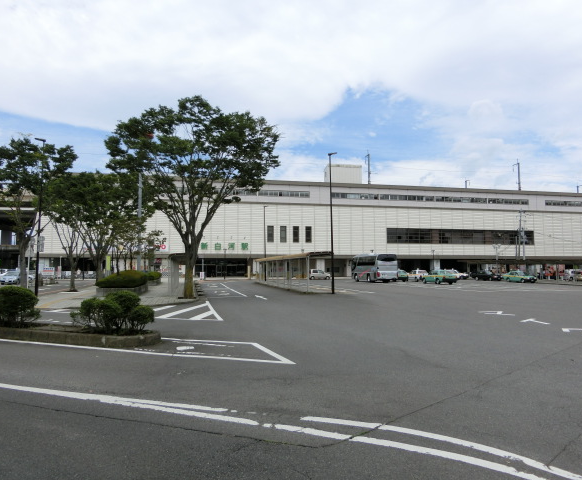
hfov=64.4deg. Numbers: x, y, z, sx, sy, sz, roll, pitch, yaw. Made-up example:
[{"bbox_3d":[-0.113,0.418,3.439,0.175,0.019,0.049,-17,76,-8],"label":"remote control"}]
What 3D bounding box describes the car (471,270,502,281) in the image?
[{"bbox_3d":[26.124,4.721,61.826,1.700,1.460,4.600,1,-4,-18],"label":"car"}]

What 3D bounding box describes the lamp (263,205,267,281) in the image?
[{"bbox_3d":[-2.867,0.413,52.577,0.600,8.600,0.350,1,-4,-12],"label":"lamp"}]

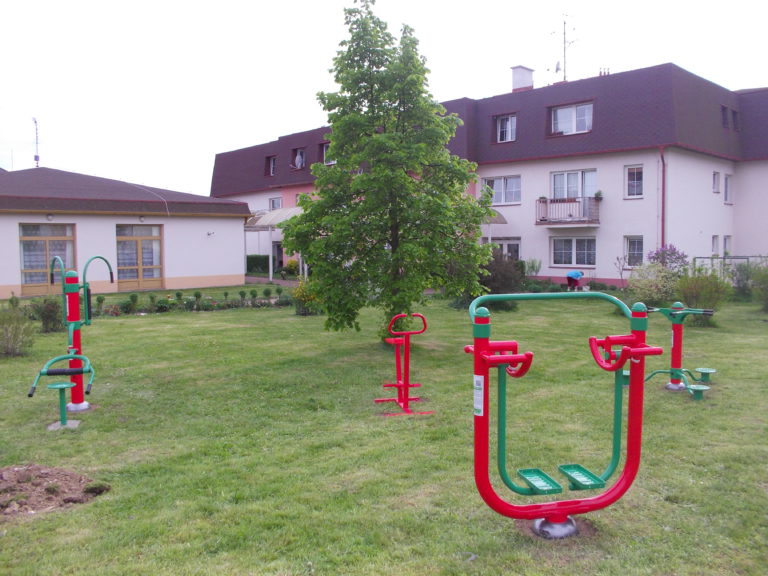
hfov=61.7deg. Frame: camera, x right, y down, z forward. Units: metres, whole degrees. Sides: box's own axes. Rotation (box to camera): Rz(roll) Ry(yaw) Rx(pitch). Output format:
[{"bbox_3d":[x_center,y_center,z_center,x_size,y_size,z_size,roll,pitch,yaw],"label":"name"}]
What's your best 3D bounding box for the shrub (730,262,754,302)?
[{"bbox_3d":[10.957,-0.219,19.579,0.950,1.110,0.900,2,5,29],"label":"shrub"}]

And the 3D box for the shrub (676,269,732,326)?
[{"bbox_3d":[6.915,0.188,13.849,1.250,1.220,1.200,1,5,27],"label":"shrub"}]

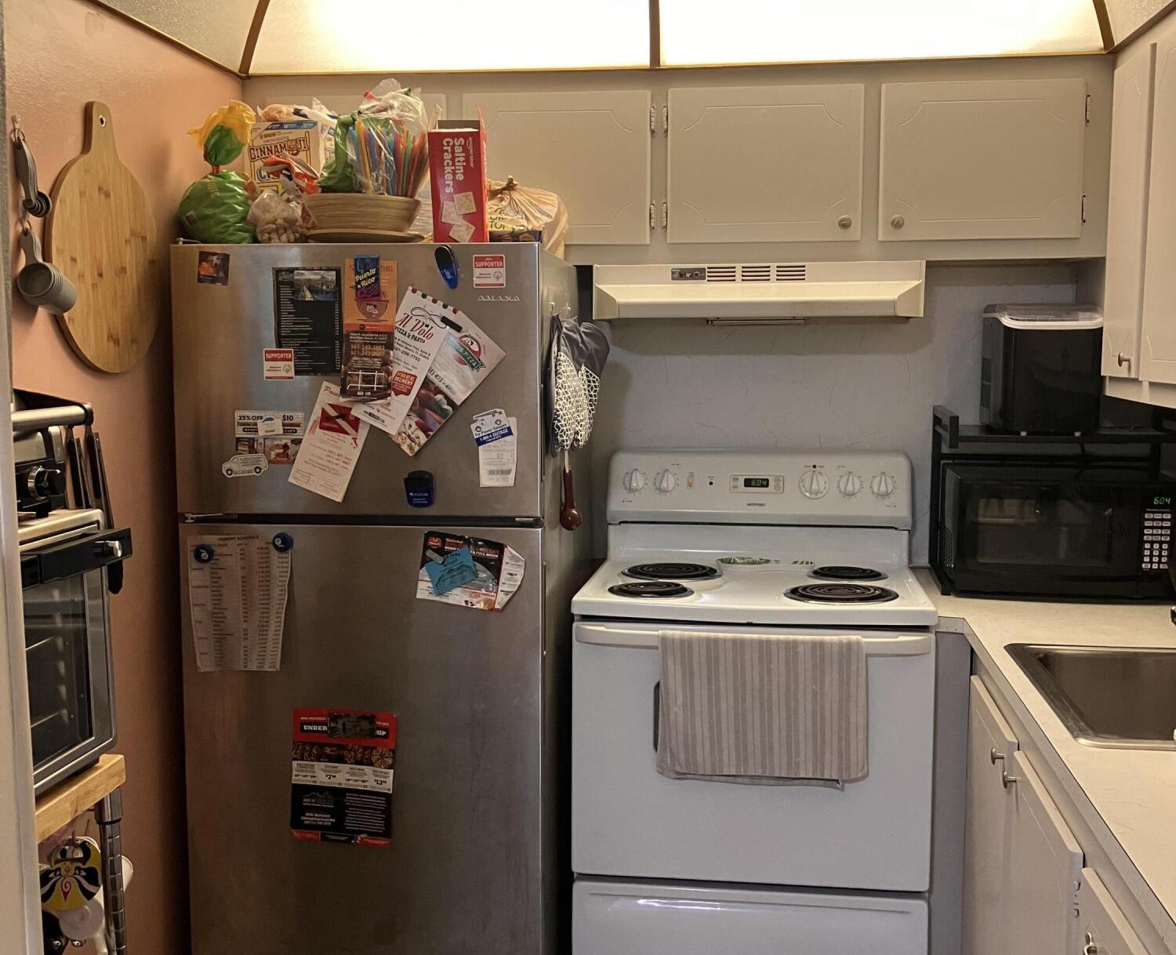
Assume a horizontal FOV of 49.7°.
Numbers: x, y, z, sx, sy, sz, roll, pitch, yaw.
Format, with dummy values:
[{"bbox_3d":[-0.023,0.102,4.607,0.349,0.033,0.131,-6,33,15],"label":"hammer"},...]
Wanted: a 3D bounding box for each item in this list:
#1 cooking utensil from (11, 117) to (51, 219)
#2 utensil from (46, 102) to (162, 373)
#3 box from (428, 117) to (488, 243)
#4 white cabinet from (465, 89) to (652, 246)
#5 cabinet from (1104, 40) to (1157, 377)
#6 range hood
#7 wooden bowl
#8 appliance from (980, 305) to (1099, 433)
[{"bbox_3d":[-0.906,-0.505,2.066,0.040,0.160,0.055,1,6,7],"label":"cooking utensil"},{"bbox_3d":[-0.896,-0.441,2.353,0.022,0.490,0.390,1,6,7],"label":"utensil"},{"bbox_3d":[-0.272,-0.604,2.638,0.106,0.250,0.105,1,6,5],"label":"box"},{"bbox_3d":[-0.053,-0.730,3.083,0.435,0.355,0.300,1,6,7],"label":"white cabinet"},{"bbox_3d":[1.247,-0.526,2.567,0.300,0.645,0.275,1,6,7],"label":"cabinet"},{"bbox_3d":[0.398,-0.438,2.995,0.762,0.132,0.440,1,6,7],"label":"range hood"},{"bbox_3d":[-0.477,-0.553,2.695,0.240,0.088,0.240,0,6,0],"label":"wooden bowl"},{"bbox_3d":[1.036,-0.250,2.912,0.210,0.282,0.285,1,6,7],"label":"appliance"}]

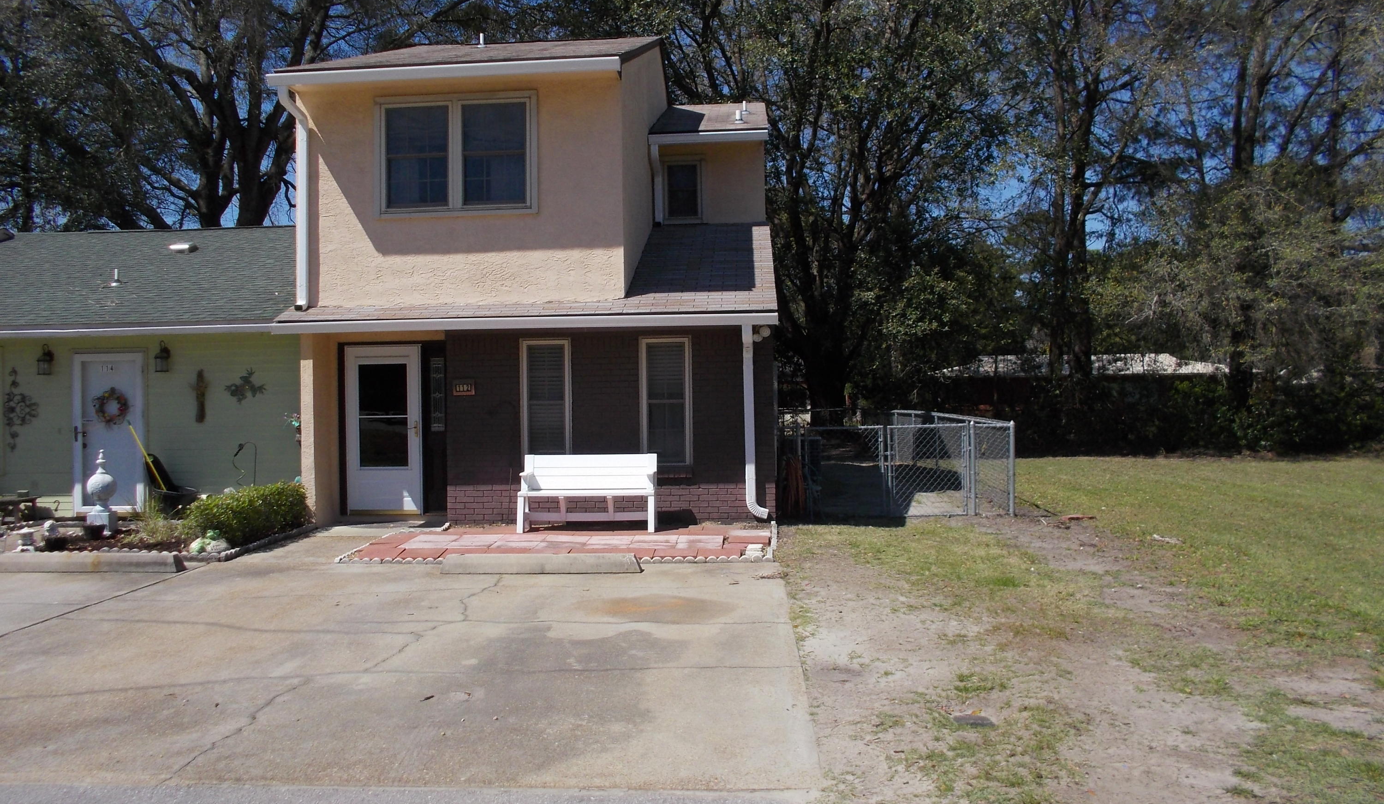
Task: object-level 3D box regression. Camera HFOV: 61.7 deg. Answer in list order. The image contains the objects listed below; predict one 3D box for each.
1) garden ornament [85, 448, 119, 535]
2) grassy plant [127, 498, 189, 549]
[{"bbox_3d":[-6.156,0.942,12.100,0.300,0.880,0.300,-1,0,-7],"label":"garden ornament"},{"bbox_3d":[-5.298,1.212,11.500,0.540,0.460,0.520,-1,0,4],"label":"grassy plant"}]

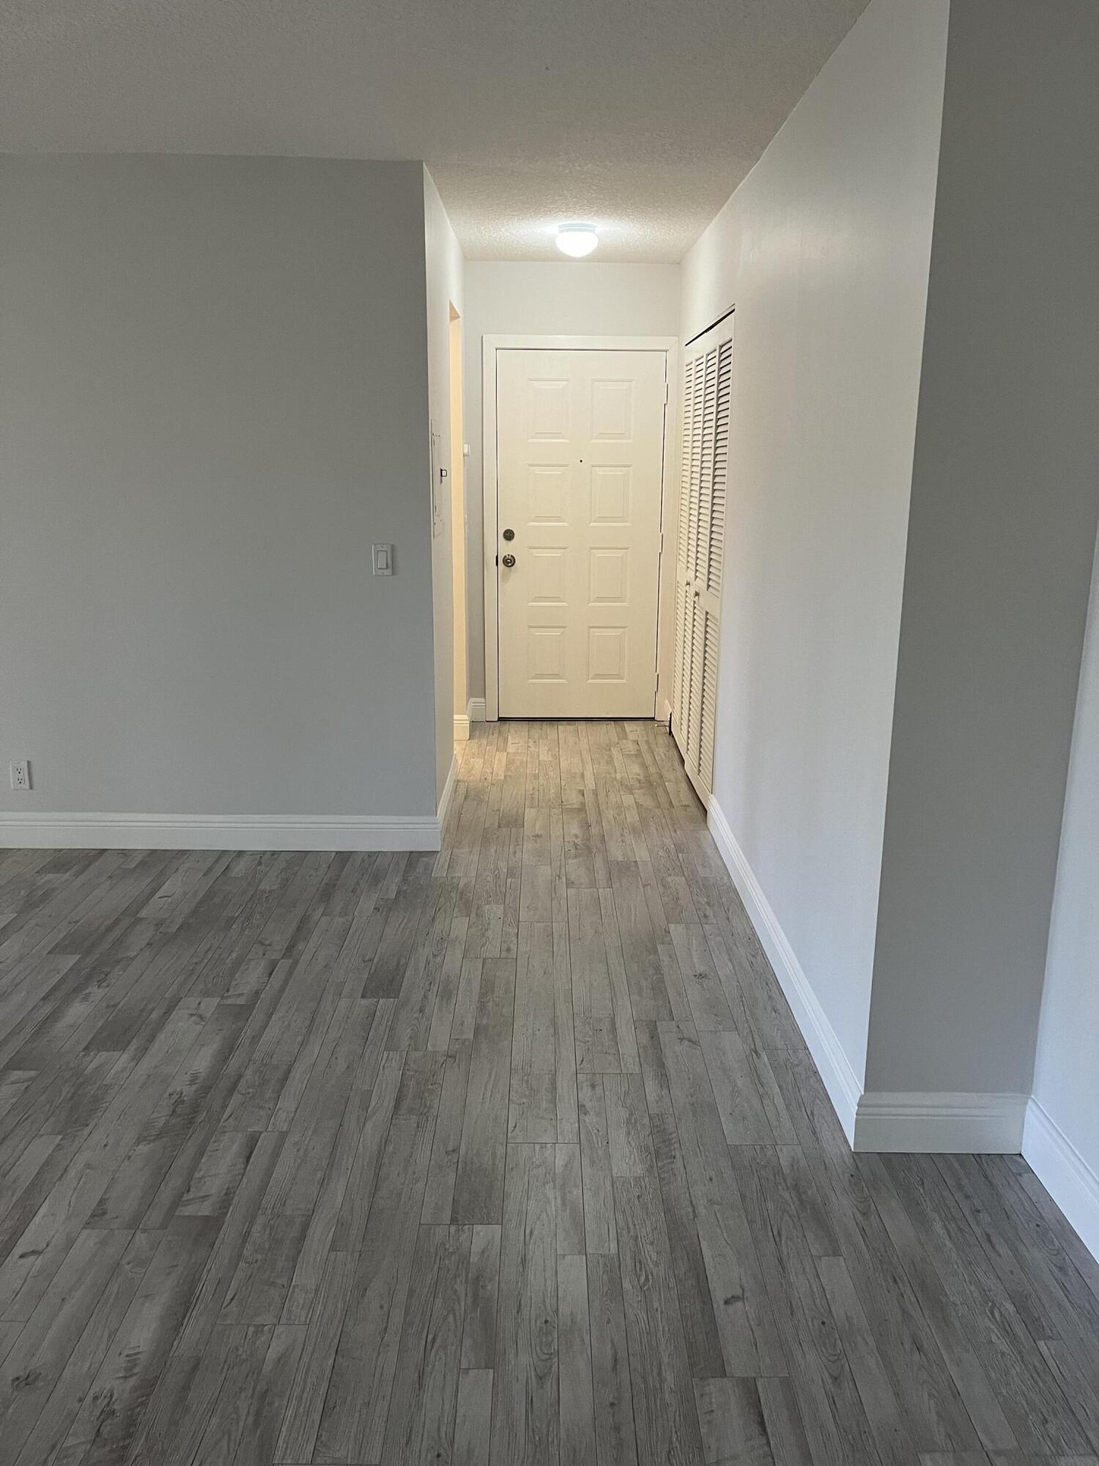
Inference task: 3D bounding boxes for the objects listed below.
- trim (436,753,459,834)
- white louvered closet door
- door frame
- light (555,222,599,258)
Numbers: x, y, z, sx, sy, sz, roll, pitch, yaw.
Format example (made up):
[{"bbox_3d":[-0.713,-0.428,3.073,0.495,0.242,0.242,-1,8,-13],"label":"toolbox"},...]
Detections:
[{"bbox_3d":[-0.427,0.280,4.714,0.018,0.140,0.896,0,14,0],"label":"trim"},{"bbox_3d":[0.687,-0.782,5.080,0.039,1.990,1.497,0,14,0],"label":"white louvered closet door"},{"bbox_3d":[0.165,-1.090,6.119,1.045,2.095,0.118,0,14,0],"label":"door frame"},{"bbox_3d":[0.123,-2.143,4.814,0.187,0.121,0.187,0,14,0],"label":"light"}]

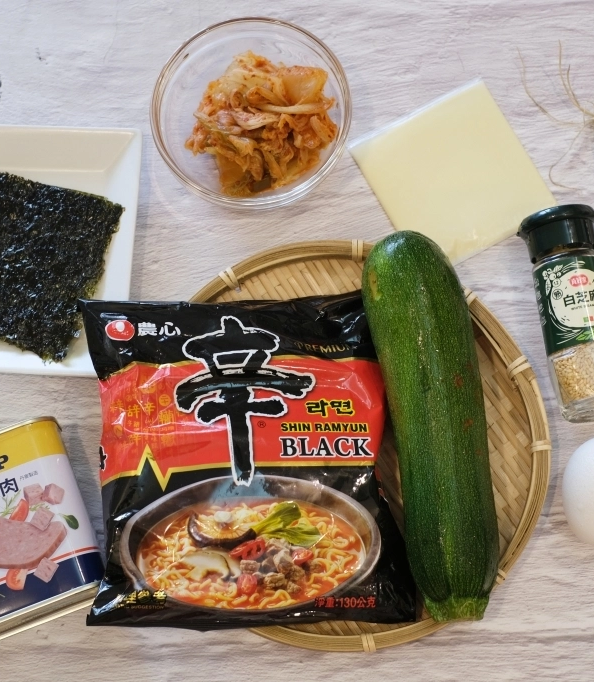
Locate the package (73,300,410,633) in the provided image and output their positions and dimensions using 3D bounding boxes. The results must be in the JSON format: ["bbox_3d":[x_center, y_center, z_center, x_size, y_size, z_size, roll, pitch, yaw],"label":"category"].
[{"bbox_3d":[-0.024,0.059,0.749,0.157,0.037,0.162,-2,75,0],"label":"package"}]

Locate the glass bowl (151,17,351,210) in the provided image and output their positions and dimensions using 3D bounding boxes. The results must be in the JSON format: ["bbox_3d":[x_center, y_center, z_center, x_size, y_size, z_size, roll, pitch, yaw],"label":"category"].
[{"bbox_3d":[-0.023,-0.113,0.806,0.104,0.048,0.104,0,75,1],"label":"glass bowl"}]

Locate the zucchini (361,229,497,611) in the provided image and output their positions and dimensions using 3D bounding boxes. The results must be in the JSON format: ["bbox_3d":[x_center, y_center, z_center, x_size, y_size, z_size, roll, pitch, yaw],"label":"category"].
[{"bbox_3d":[0.066,0.039,0.742,0.054,0.053,0.195,-7,75,-1],"label":"zucchini"}]

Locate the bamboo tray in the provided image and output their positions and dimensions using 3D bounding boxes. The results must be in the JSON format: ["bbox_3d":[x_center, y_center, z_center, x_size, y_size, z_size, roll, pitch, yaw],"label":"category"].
[{"bbox_3d":[0.022,0.051,0.774,0.214,0.026,0.214,0,75,1],"label":"bamboo tray"}]

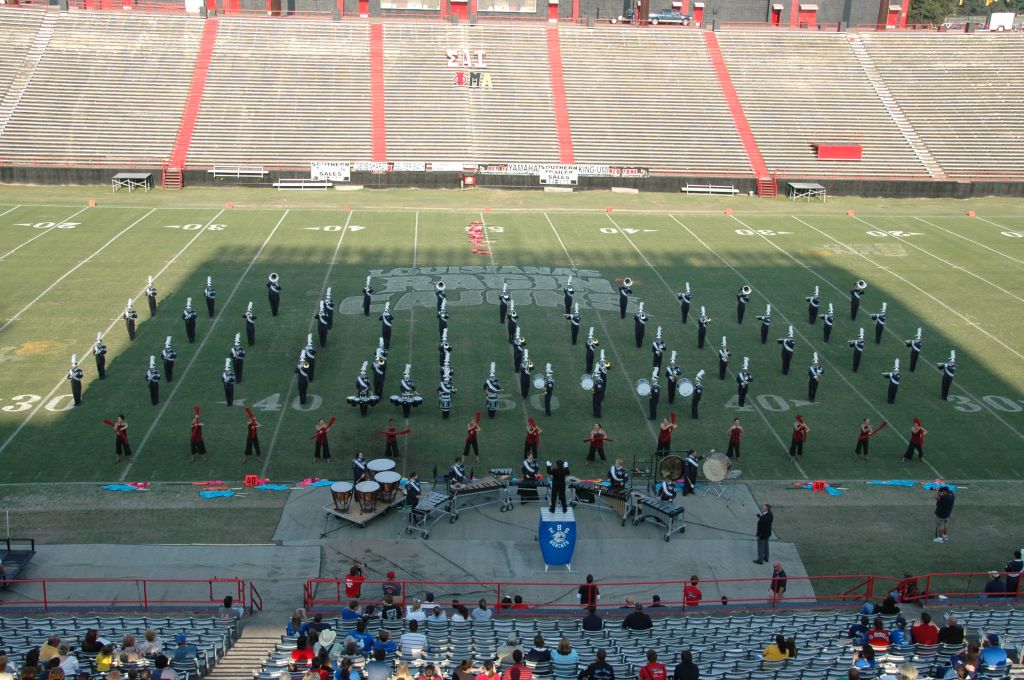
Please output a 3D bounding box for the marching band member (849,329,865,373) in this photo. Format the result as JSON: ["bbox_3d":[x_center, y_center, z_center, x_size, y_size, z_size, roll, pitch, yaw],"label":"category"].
[{"bbox_3d":[14.991,0.422,49.688,0.742,2.029,0.515,0,17,-4],"label":"marching band member"}]

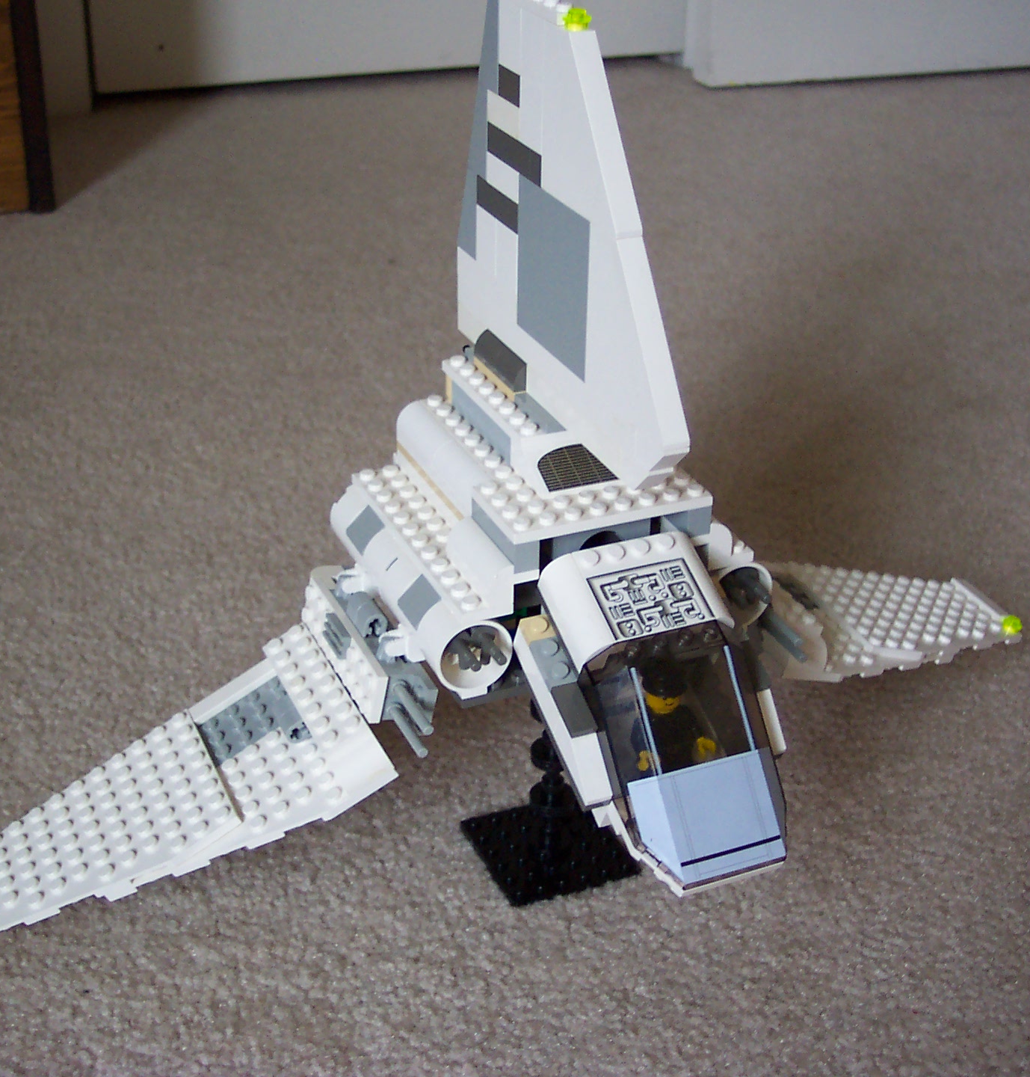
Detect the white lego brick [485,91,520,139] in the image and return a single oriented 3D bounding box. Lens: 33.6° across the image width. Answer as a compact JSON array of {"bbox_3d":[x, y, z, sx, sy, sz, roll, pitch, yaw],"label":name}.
[{"bbox_3d":[0.000,-0.126,0.503,0.008,0.010,0.024,-11,31,-21],"label":"white lego brick"}]

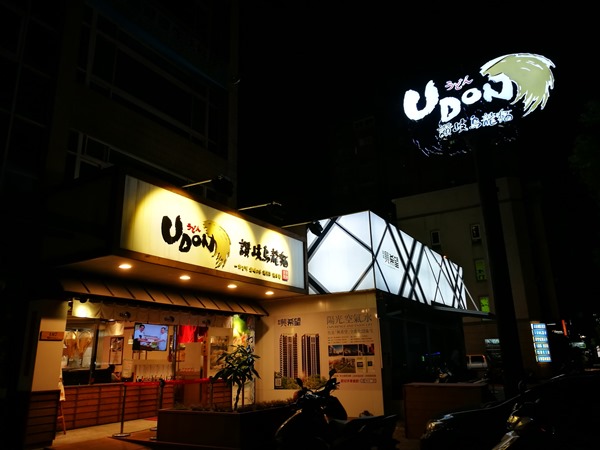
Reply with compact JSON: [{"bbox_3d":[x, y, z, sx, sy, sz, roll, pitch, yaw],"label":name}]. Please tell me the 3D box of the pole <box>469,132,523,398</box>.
[{"bbox_3d":[4.171,0.930,9.814,0.390,6.400,0.390,-11,-19,30],"label":"pole"}]

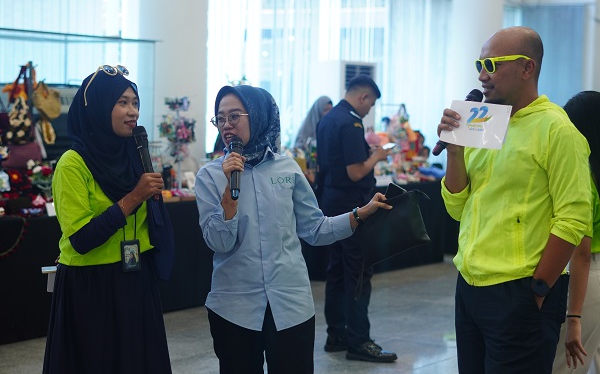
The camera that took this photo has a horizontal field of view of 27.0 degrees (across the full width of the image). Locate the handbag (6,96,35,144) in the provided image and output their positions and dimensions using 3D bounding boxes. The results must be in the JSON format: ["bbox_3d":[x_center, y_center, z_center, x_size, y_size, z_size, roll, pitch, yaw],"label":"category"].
[{"bbox_3d":[-1.863,-0.442,8.300,0.210,0.320,0.100,-1,4,-23],"label":"handbag"}]

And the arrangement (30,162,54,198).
[{"bbox_3d":[-1.710,-0.040,8.300,0.190,0.270,0.170,-1,4,-23],"label":"arrangement"}]

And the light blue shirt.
[{"bbox_3d":[-0.099,0.197,4.680,0.580,0.680,0.340,1,4,0],"label":"light blue shirt"}]

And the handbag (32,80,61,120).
[{"bbox_3d":[-1.724,-0.588,8.500,0.190,0.250,0.100,-1,4,-23],"label":"handbag"}]

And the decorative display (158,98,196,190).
[{"bbox_3d":[-0.941,-0.334,9.600,0.290,0.700,0.280,-1,4,-18],"label":"decorative display"}]

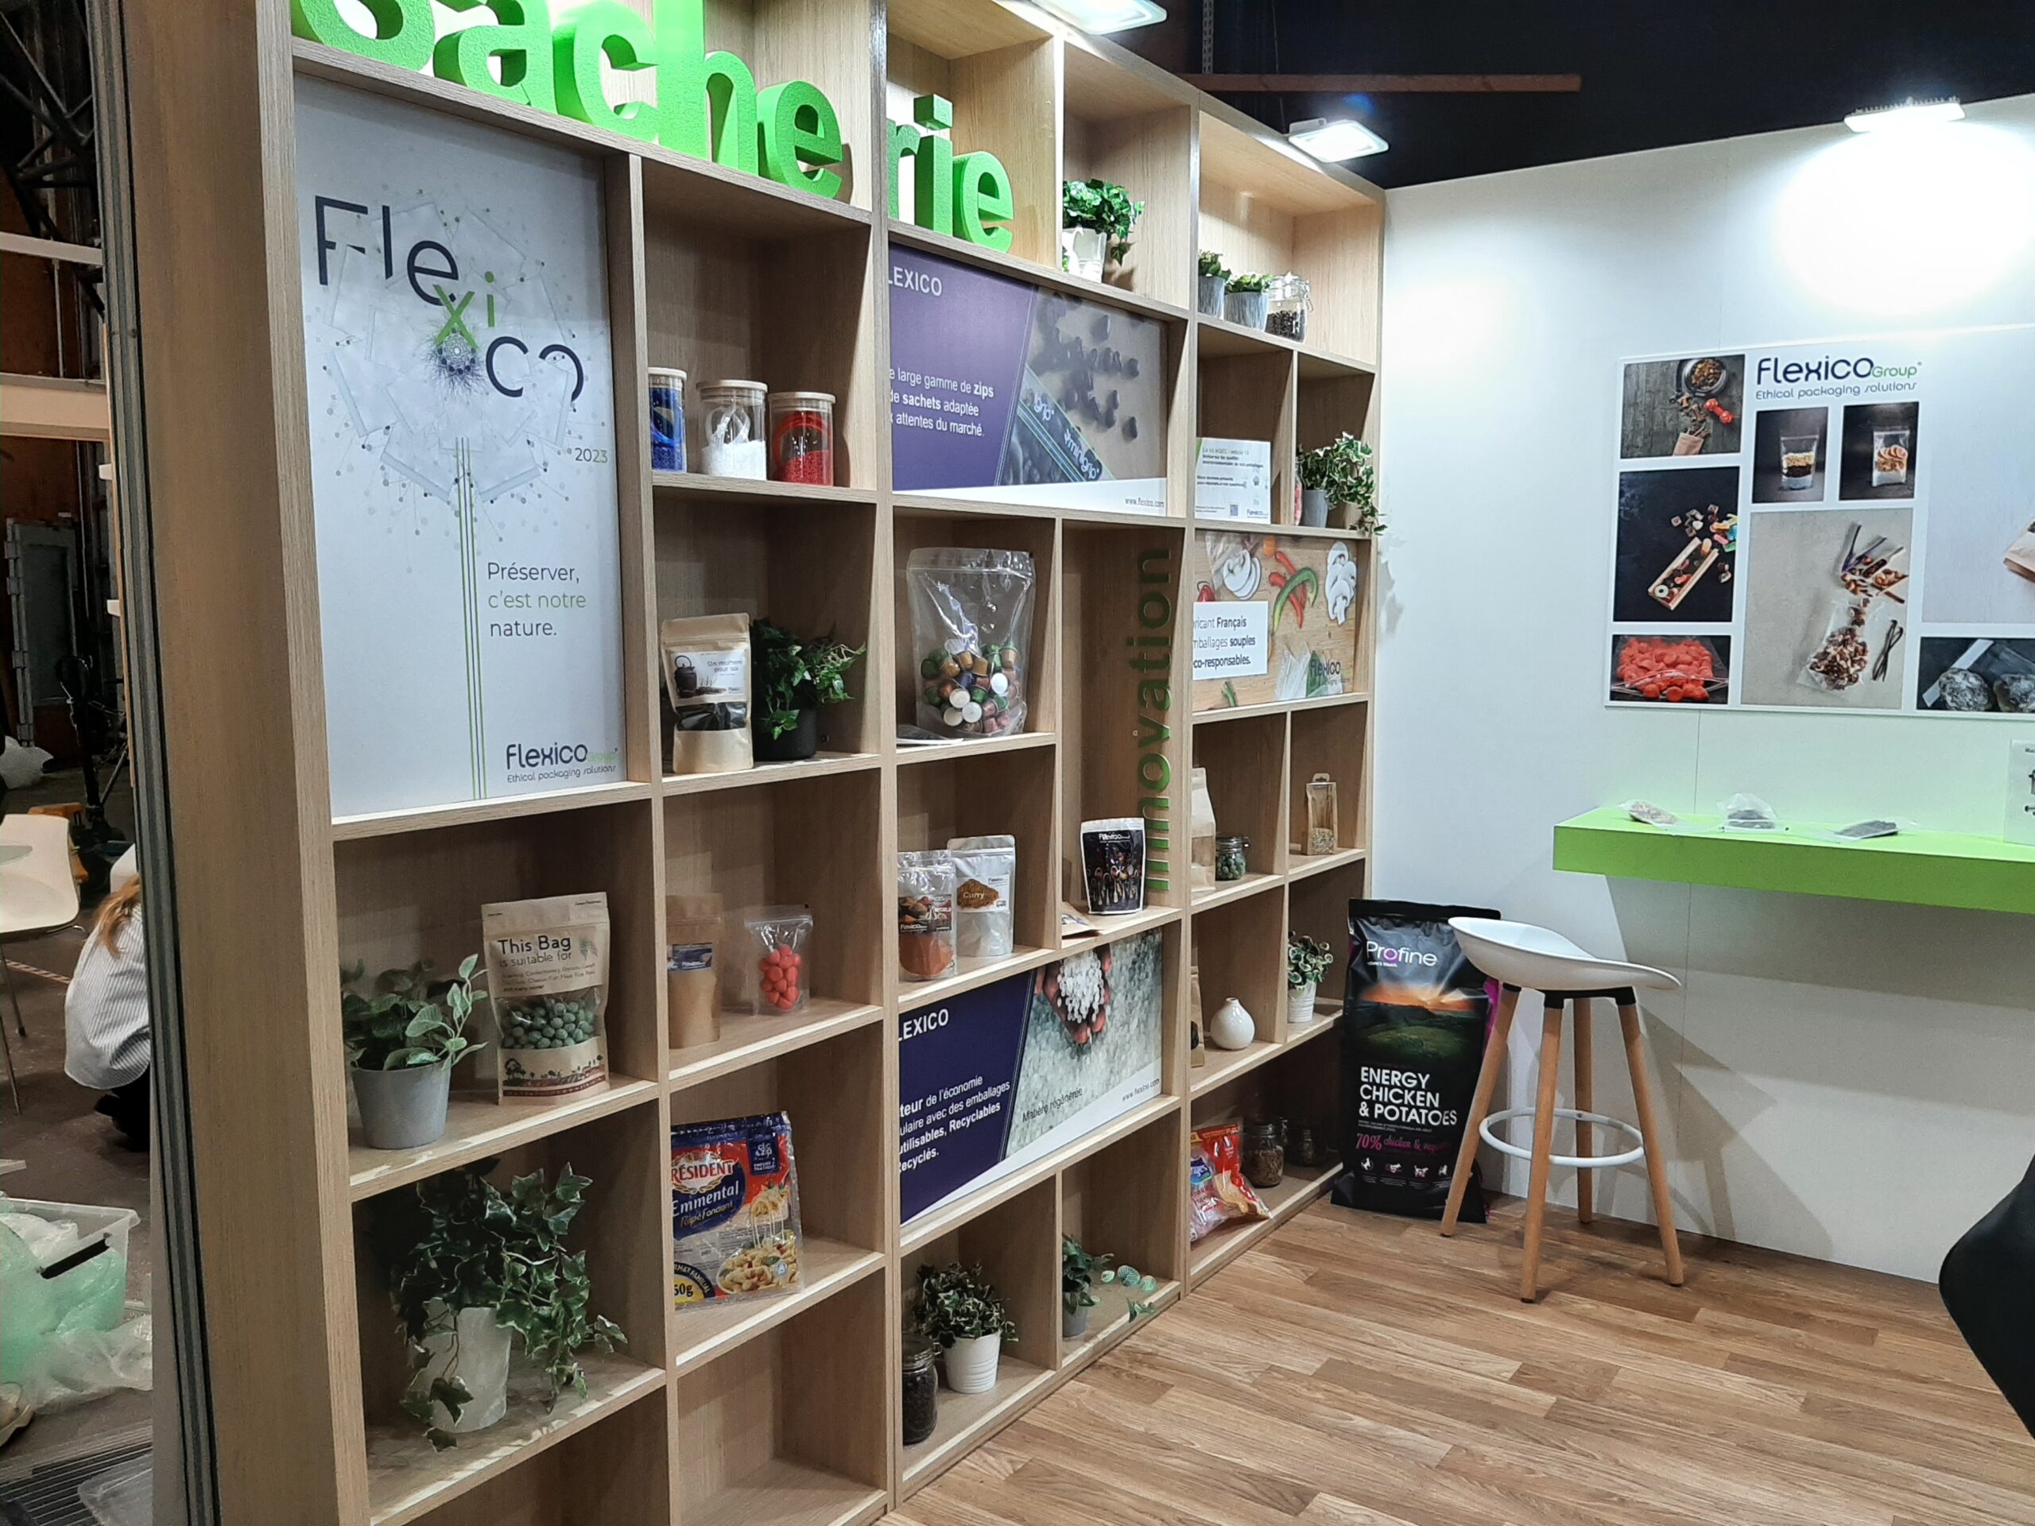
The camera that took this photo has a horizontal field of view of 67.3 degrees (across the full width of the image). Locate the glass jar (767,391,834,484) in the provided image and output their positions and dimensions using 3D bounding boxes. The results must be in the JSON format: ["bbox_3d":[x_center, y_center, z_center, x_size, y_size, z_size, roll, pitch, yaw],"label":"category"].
[{"bbox_3d":[-0.331,-0.495,2.352,0.103,0.148,0.103,0,6,0],"label":"glass jar"}]

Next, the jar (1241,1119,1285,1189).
[{"bbox_3d":[0.629,0.994,3.906,0.112,0.156,0.112,0,6,0],"label":"jar"}]

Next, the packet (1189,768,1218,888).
[{"bbox_3d":[0.383,0.149,3.472,0.120,0.278,0.070,-5,8,-36],"label":"packet"}]

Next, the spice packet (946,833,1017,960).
[{"bbox_3d":[-0.066,0.247,2.848,0.127,0.221,0.065,-2,6,-15],"label":"spice packet"}]

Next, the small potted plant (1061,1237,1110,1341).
[{"bbox_3d":[0.107,1.046,3.061,0.130,0.205,0.140,0,6,0],"label":"small potted plant"}]

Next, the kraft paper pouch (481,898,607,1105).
[{"bbox_3d":[-0.629,0.313,2.051,0.162,0.265,0.075,-4,7,-30],"label":"kraft paper pouch"}]

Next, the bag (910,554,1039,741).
[{"bbox_3d":[-0.083,-0.217,2.768,0.235,0.333,0.100,-1,6,-12],"label":"bag"}]

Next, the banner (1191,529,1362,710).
[{"bbox_3d":[0.613,-0.335,3.604,0.010,0.397,0.914,4,8,36],"label":"banner"}]

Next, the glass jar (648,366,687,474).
[{"bbox_3d":[-0.520,-0.477,2.164,0.101,0.150,0.101,4,8,36],"label":"glass jar"}]

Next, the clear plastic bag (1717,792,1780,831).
[{"bbox_3d":[1.617,0.109,3.376,0.130,0.066,0.140,4,7,36],"label":"clear plastic bag"}]

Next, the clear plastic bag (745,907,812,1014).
[{"bbox_3d":[-0.390,0.327,2.507,0.109,0.170,0.051,-2,7,-20],"label":"clear plastic bag"}]

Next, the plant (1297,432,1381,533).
[{"bbox_3d":[0.801,-0.691,3.823,0.180,0.250,0.200,4,7,36],"label":"plant"}]

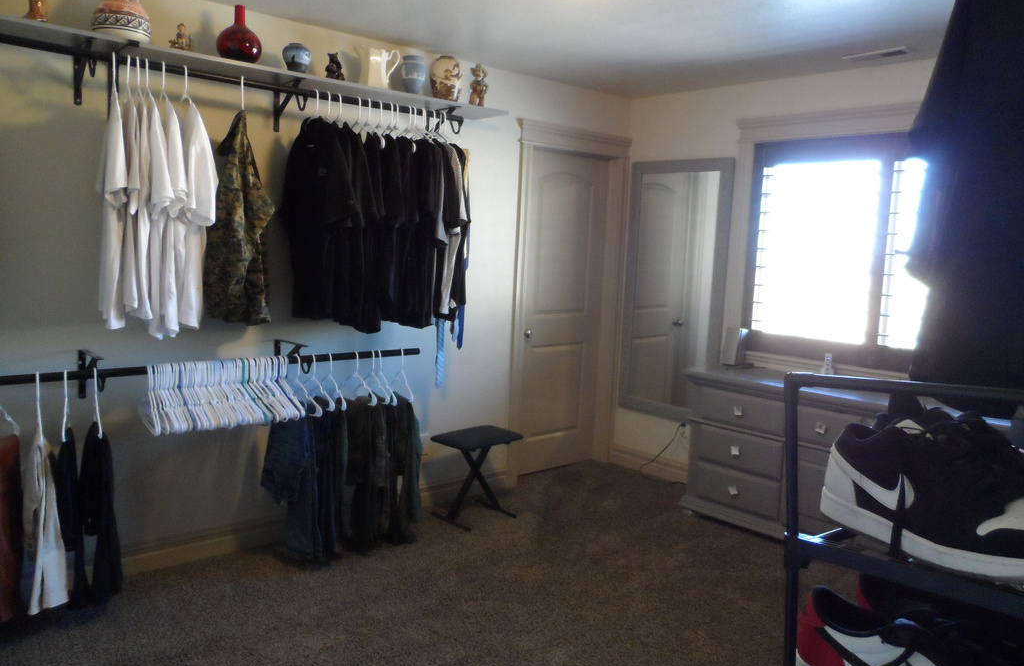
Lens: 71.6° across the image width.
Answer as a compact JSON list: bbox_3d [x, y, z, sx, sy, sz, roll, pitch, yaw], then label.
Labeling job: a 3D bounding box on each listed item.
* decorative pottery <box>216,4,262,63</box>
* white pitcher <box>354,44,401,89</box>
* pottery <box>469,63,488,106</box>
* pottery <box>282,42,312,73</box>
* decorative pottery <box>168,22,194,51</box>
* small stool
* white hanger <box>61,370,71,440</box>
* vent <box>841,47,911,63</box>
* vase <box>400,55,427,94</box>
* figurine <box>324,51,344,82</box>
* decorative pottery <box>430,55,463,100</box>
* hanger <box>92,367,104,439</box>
[{"bbox_3d":[-1.120,-1.216,2.919,0.187,0.250,0.187,-4,10,-39],"label":"decorative pottery"},{"bbox_3d":[-0.634,-1.236,3.351,0.235,0.216,0.140,-1,8,-21],"label":"white pitcher"},{"bbox_3d":[-0.173,-1.272,3.695,0.098,0.236,0.085,1,7,-10],"label":"pottery"},{"bbox_3d":[-0.919,-1.168,3.042,0.129,0.140,0.129,-4,10,-39],"label":"pottery"},{"bbox_3d":[-1.283,-1.138,2.756,0.097,0.126,0.065,-3,9,-33],"label":"decorative pottery"},{"bbox_3d":[-0.196,0.774,3.836,0.300,0.460,0.420,9,10,43],"label":"small stool"},{"bbox_3d":[-1.621,0.252,2.582,0.012,0.240,0.420,-2,9,-30],"label":"white hanger"},{"bbox_3d":[1.756,-1.327,3.419,0.120,0.018,0.300,-4,10,-40],"label":"vent"},{"bbox_3d":[-0.484,-1.242,3.480,0.118,0.204,0.118,2,8,0],"label":"vase"},{"bbox_3d":[-0.801,-1.188,3.215,0.082,0.146,0.075,-2,9,-29],"label":"figurine"},{"bbox_3d":[-0.331,-1.263,3.564,0.158,0.240,0.158,2,7,0],"label":"decorative pottery"},{"bbox_3d":[-1.546,0.248,2.647,0.012,0.240,0.420,-3,9,-32],"label":"hanger"}]

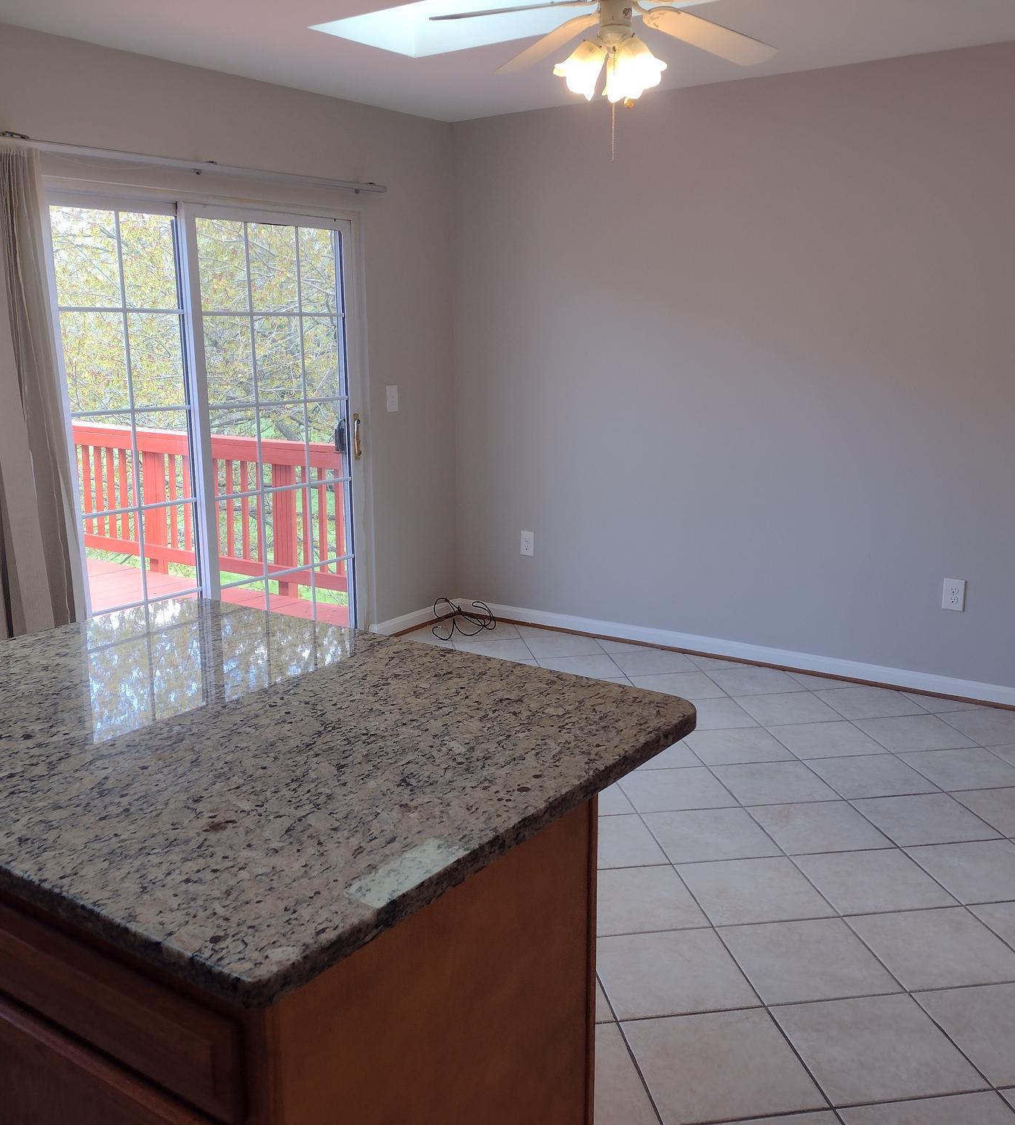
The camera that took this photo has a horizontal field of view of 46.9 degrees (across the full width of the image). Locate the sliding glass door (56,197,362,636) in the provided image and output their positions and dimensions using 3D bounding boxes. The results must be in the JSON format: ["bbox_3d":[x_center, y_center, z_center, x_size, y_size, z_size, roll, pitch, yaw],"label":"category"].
[{"bbox_3d":[-1.180,-0.420,4.627,0.110,1.926,1.780,8,15,33],"label":"sliding glass door"}]

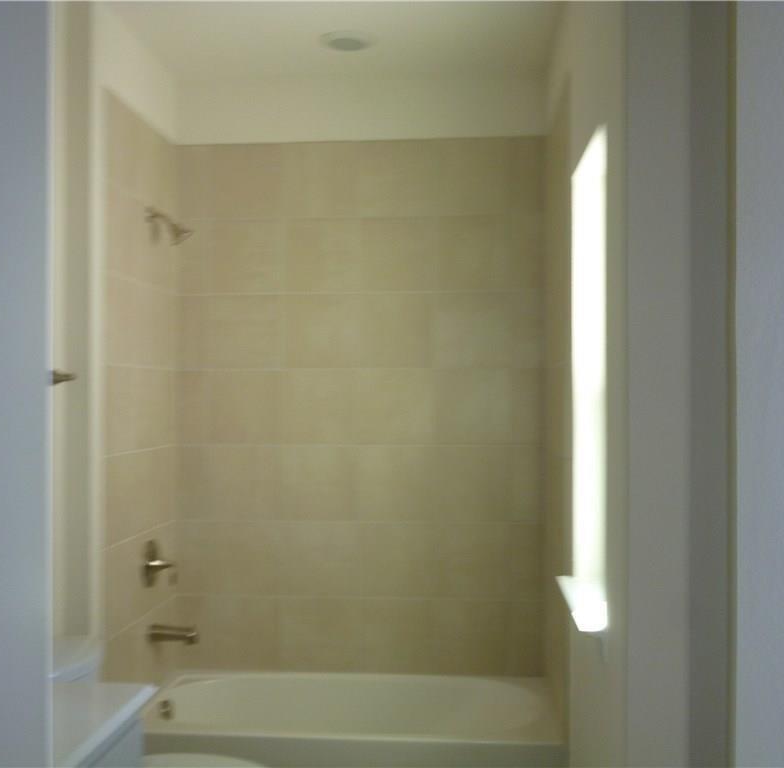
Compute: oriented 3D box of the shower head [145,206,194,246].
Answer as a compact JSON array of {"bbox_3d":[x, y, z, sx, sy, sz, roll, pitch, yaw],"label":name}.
[{"bbox_3d":[-0.834,-0.589,3.554,0.165,0.138,0.085,0,0,5],"label":"shower head"}]

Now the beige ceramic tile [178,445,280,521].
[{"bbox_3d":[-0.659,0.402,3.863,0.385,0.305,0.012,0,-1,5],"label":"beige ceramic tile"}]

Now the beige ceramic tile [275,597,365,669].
[{"bbox_3d":[-0.291,1.008,3.821,0.346,0.294,0.010,0,0,5],"label":"beige ceramic tile"}]

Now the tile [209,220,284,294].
[{"bbox_3d":[-0.591,-0.515,3.858,0.309,0.303,0.010,0,-1,5],"label":"tile"}]

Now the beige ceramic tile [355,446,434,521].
[{"bbox_3d":[0.011,0.400,3.804,0.305,0.305,0.012,0,-1,5],"label":"beige ceramic tile"}]

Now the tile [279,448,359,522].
[{"bbox_3d":[-0.301,0.403,3.835,0.311,0.303,0.012,0,0,5],"label":"tile"}]

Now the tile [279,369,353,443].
[{"bbox_3d":[-0.301,0.091,3.826,0.310,0.307,0.010,0,0,5],"label":"tile"}]

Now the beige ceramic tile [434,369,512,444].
[{"bbox_3d":[0.323,0.091,3.777,0.306,0.303,0.010,0,-1,5],"label":"beige ceramic tile"}]

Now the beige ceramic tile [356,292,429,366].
[{"bbox_3d":[0.010,-0.215,3.807,0.305,0.303,0.010,0,-1,5],"label":"beige ceramic tile"}]

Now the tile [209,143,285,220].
[{"bbox_3d":[-0.592,-0.823,3.863,0.309,0.303,0.010,0,-1,5],"label":"tile"}]

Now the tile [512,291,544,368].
[{"bbox_3d":[0.541,-0.215,3.764,0.131,0.303,0.010,0,-1,5],"label":"tile"}]

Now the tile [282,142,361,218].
[{"bbox_3d":[-0.286,-0.823,3.838,0.311,0.303,0.010,0,-1,5],"label":"tile"}]

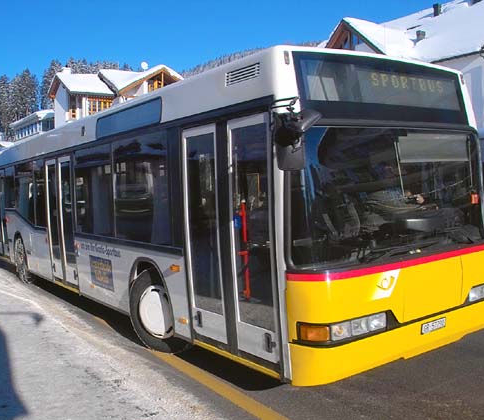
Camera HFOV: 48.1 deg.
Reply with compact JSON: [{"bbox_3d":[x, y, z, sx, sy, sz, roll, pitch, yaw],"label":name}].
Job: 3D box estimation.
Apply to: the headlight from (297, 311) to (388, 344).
[{"bbox_3d":[0.732,0.830,3.867,0.670,0.145,0.210,-4,3,-35],"label":"headlight"}]

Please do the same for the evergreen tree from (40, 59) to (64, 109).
[{"bbox_3d":[-54.000,-34.429,155.000,7.714,17.714,7.714,-1,1,0],"label":"evergreen tree"}]

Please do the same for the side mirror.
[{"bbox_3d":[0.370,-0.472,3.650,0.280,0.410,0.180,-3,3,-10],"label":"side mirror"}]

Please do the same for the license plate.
[{"bbox_3d":[1.559,0.943,4.407,0.305,0.085,0.020,-5,3,-35],"label":"license plate"}]

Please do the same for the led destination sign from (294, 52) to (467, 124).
[{"bbox_3d":[1.276,-0.976,4.468,2.070,0.500,0.150,-4,-7,-35],"label":"led destination sign"}]

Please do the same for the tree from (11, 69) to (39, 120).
[{"bbox_3d":[-61.857,-31.714,155.000,8.000,17.429,8.000,-1,1,0],"label":"tree"}]

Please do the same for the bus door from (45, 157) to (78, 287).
[{"bbox_3d":[-2.711,0.152,8.203,0.090,1.867,1.264,-5,3,-35],"label":"bus door"}]

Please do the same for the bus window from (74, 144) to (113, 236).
[{"bbox_3d":[-1.879,-0.230,6.949,0.060,1.120,1.400,-4,3,-35],"label":"bus window"}]

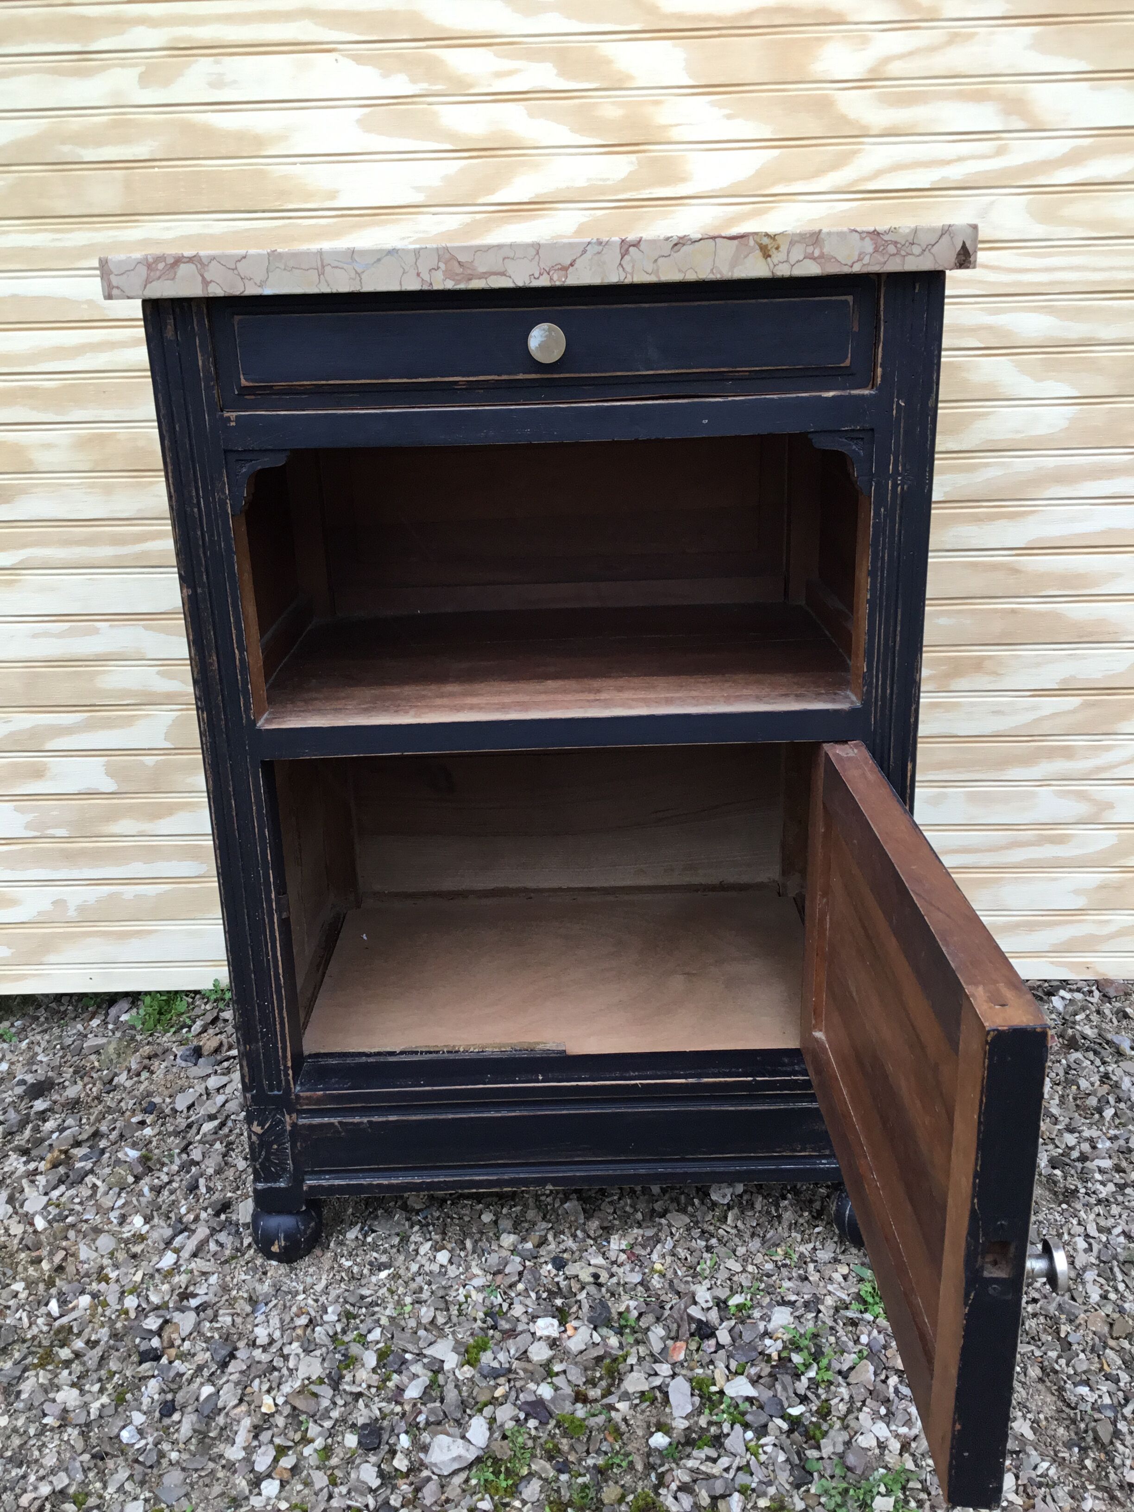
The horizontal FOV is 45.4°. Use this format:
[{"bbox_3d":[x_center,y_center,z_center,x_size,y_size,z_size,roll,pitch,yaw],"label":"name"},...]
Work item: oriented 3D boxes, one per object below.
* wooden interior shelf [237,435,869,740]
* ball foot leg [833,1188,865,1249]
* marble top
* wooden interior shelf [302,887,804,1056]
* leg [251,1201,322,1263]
[{"bbox_3d":[-0.009,-0.177,1.146,0.472,0.212,0.356,-2,19,0],"label":"wooden interior shelf"},{"bbox_3d":[0.263,0.392,1.180,0.062,0.059,0.062,-2,19,0],"label":"ball foot leg"},{"bbox_3d":[-0.019,-0.387,1.073,0.574,0.027,0.392,-2,19,0],"label":"marble top"},{"bbox_3d":[0.004,0.213,1.306,0.476,0.024,0.316,-2,19,0],"label":"wooden interior shelf"},{"bbox_3d":[-0.244,0.409,1.181,0.062,0.059,0.062,-2,19,0],"label":"leg"}]

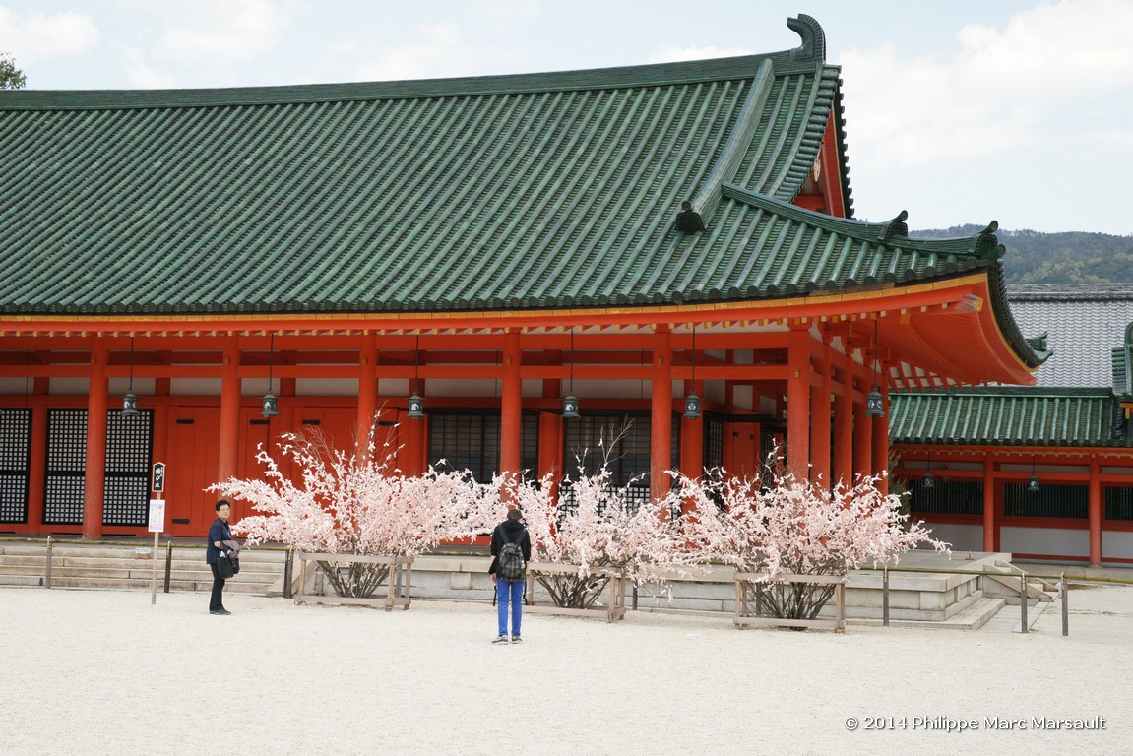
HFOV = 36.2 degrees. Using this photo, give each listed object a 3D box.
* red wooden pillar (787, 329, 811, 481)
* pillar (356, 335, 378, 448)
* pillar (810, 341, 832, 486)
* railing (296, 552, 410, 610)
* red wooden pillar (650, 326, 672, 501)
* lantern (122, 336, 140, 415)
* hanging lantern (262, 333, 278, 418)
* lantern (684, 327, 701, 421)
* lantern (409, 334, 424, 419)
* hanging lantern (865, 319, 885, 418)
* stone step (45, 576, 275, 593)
[{"bbox_3d":[3.960,1.178,29.594,0.370,3.986,0.370,0,-4,18],"label":"red wooden pillar"},{"bbox_3d":[-3.696,1.162,32.099,0.370,3.986,0.370,0,-4,18],"label":"pillar"},{"bbox_3d":[4.646,1.331,31.685,0.370,3.986,0.370,0,-4,18],"label":"pillar"},{"bbox_3d":[-3.295,3.161,26.928,1.663,0.805,0.630,0,-4,18],"label":"railing"},{"bbox_3d":[1.649,1.174,30.350,0.370,3.986,0.370,0,-4,18],"label":"red wooden pillar"},{"bbox_3d":[-8.033,-0.047,32.020,0.300,1.497,0.300,0,-4,18],"label":"lantern"},{"bbox_3d":[-5.305,-0.037,31.127,0.300,1.508,0.300,0,-4,18],"label":"hanging lantern"},{"bbox_3d":[2.106,-0.083,28.707,0.300,1.555,0.300,0,-4,18],"label":"lantern"},{"bbox_3d":[-2.610,-0.027,30.245,0.300,1.483,0.300,1,-4,0],"label":"lantern"},{"bbox_3d":[4.903,-0.149,27.553,0.310,1.560,0.310,0,-4,18],"label":"hanging lantern"},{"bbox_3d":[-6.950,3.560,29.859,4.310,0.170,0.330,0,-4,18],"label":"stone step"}]

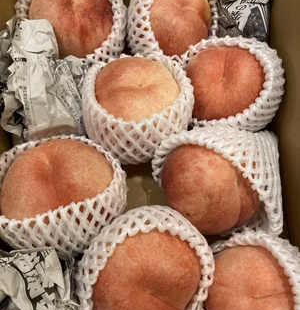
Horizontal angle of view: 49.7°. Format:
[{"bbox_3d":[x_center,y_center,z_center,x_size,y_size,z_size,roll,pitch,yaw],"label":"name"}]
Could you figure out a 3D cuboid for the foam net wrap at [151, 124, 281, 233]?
[{"bbox_3d":[0.060,0.018,0.289,0.099,0.085,0.099,0,102,18],"label":"foam net wrap"}]

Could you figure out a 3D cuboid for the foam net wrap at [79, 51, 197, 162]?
[{"bbox_3d":[-0.010,-0.037,0.306,0.099,0.078,0.099,0,65,2],"label":"foam net wrap"}]

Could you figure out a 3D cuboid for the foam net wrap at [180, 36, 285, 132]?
[{"bbox_3d":[0.080,-0.064,0.316,0.092,0.078,0.092,0,84,20],"label":"foam net wrap"}]

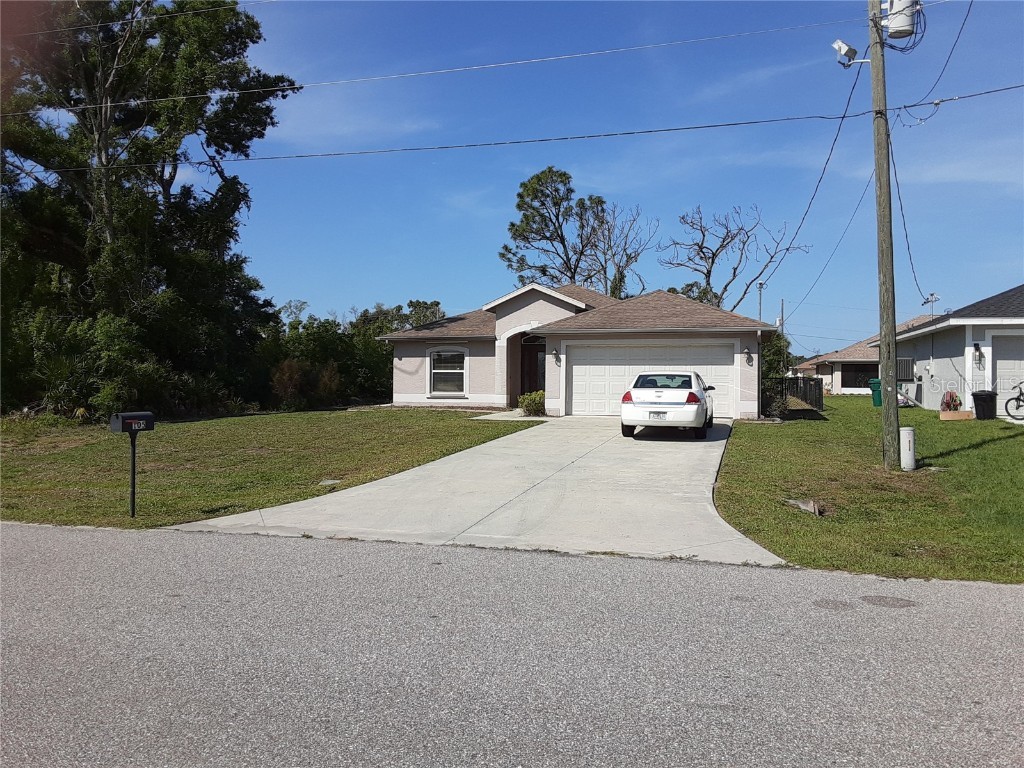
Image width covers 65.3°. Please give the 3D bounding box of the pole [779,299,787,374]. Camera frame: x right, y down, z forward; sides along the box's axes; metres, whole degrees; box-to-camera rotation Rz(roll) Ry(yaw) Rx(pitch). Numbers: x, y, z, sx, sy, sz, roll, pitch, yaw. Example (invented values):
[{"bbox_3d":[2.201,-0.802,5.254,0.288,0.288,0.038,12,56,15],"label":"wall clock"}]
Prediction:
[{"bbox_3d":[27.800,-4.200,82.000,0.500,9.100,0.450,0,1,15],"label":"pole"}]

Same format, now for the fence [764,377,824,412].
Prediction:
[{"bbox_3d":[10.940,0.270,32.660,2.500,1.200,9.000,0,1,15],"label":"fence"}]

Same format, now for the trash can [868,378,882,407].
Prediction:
[{"bbox_3d":[14.600,0.360,31.900,0.680,1.110,0.750,0,1,15],"label":"trash can"}]

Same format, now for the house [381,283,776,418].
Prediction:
[{"bbox_3d":[2.650,-1.650,30.900,13.700,5.100,14.800,0,1,15],"label":"house"}]

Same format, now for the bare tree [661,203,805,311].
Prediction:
[{"bbox_3d":[13.300,-4.950,48.000,9.000,11.300,8.000,0,1,15],"label":"bare tree"}]

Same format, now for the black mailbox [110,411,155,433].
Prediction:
[{"bbox_3d":[-4.280,0.415,9.000,0.175,0.230,0.510,0,1,15],"label":"black mailbox"}]

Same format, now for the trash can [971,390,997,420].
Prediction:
[{"bbox_3d":[12.500,0.570,21.200,0.660,0.780,0.660,0,1,15],"label":"trash can"}]

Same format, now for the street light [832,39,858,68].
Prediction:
[{"bbox_3d":[5.180,-5.130,12.400,0.360,0.400,0.380,0,1,30],"label":"street light"}]

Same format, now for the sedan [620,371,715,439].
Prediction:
[{"bbox_3d":[3.720,0.390,18.650,1.860,1.470,5.050,0,1,16],"label":"sedan"}]

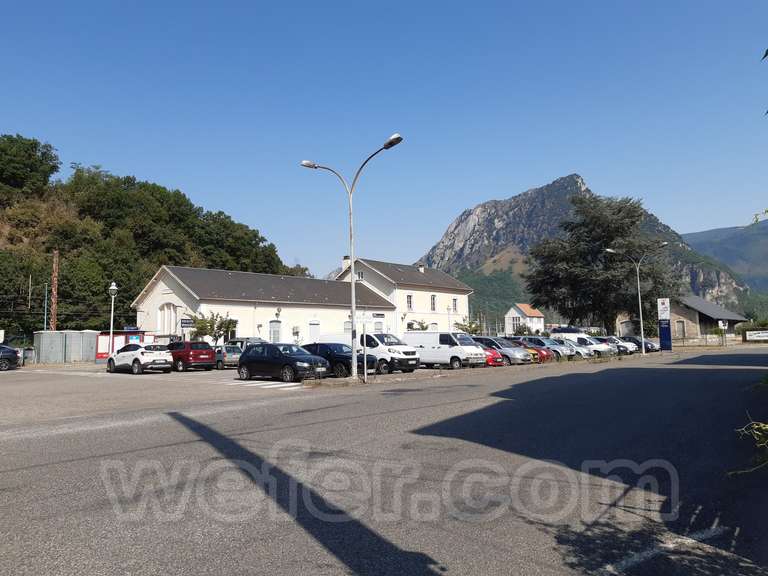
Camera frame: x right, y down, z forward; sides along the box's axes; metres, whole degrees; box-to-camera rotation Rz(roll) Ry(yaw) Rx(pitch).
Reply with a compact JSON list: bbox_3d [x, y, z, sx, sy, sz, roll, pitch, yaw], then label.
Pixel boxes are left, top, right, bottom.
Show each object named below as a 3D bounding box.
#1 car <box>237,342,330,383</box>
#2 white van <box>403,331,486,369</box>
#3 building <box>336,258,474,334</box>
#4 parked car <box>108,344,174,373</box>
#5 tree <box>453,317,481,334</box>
[{"bbox_3d":[-4.232,3.011,23.746,4.222,1.462,1.790,-5,-6,39],"label":"car"},{"bbox_3d":[3.229,3.358,31.626,4.535,1.940,1.905,-5,-7,41],"label":"white van"},{"bbox_3d":[2.155,2.553,72.374,11.440,11.060,15.510,-6,-7,41],"label":"building"},{"bbox_3d":[-13.113,3.735,30.821,4.272,1.550,1.800,-5,-7,40],"label":"parked car"},{"bbox_3d":[8.927,5.064,62.287,3.000,3.760,3.000,-5,-7,41],"label":"tree"}]

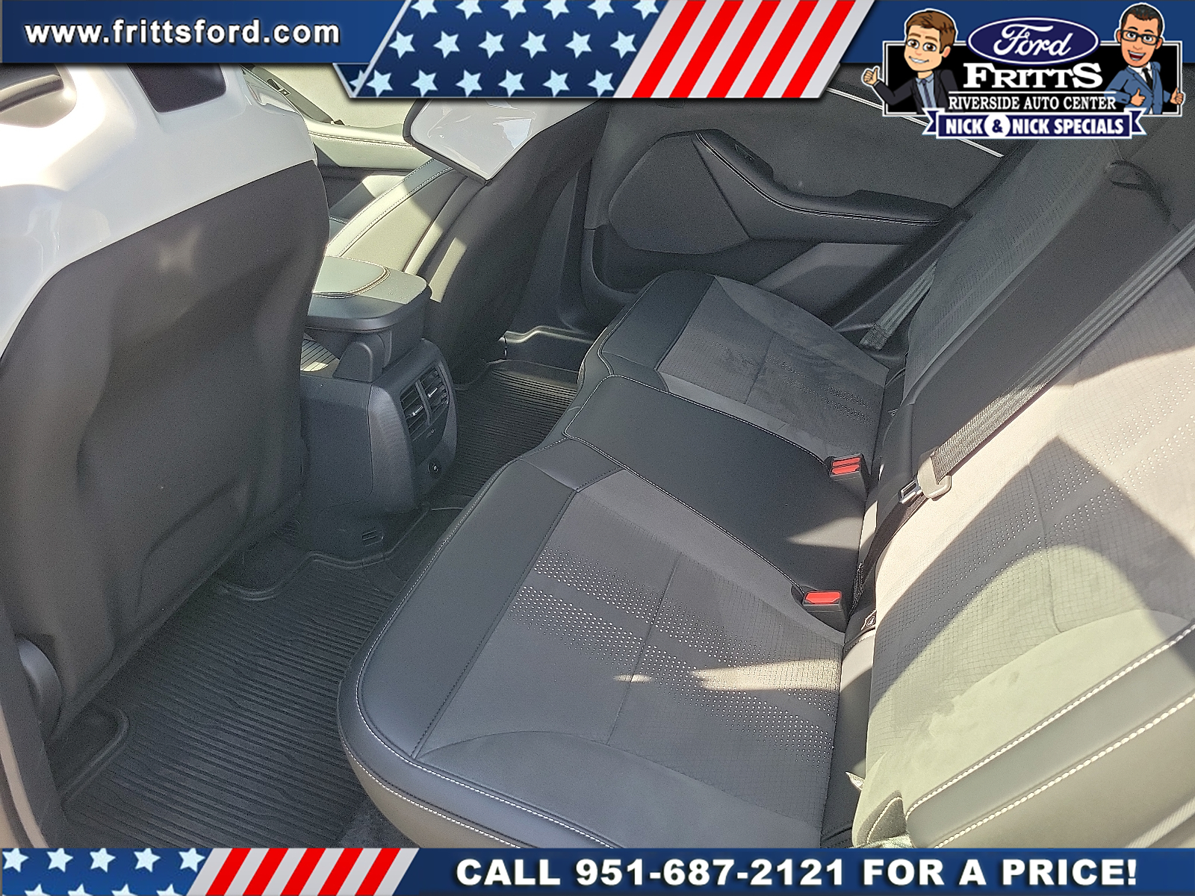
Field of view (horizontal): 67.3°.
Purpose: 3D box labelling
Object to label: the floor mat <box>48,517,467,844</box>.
[{"bbox_3d":[-0.397,0.270,1.236,0.380,0.035,0.655,14,35,14],"label":"floor mat"}]

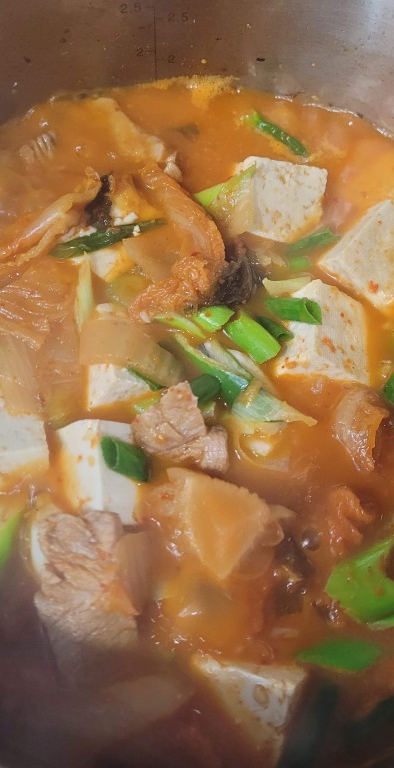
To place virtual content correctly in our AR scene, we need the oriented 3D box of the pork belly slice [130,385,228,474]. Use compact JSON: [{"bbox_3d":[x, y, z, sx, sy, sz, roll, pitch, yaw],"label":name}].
[{"bbox_3d":[-0.004,0.011,0.194,0.023,0.013,0.018,15,67,4],"label":"pork belly slice"}]

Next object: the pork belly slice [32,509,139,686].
[{"bbox_3d":[-0.026,0.049,0.180,0.022,0.013,0.035,-7,68,-6],"label":"pork belly slice"}]

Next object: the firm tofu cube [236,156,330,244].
[{"bbox_3d":[0.024,-0.054,0.231,0.021,0.021,0.020,4,98,-14],"label":"firm tofu cube"}]

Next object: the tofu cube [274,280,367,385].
[{"bbox_3d":[0.032,-0.011,0.213,0.021,0.021,0.023,24,57,-37],"label":"tofu cube"}]

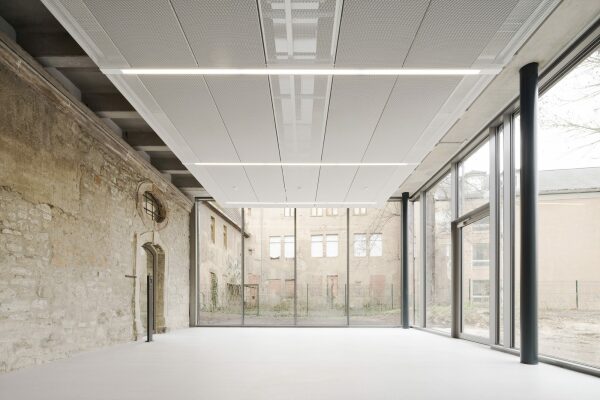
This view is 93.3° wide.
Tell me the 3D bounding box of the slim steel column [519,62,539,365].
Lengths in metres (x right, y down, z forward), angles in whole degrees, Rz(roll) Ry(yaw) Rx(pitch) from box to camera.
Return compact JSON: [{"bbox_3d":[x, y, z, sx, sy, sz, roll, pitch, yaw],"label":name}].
[{"bbox_3d":[3.062,0.205,3.790,0.187,3.950,0.187,0,0,0],"label":"slim steel column"}]

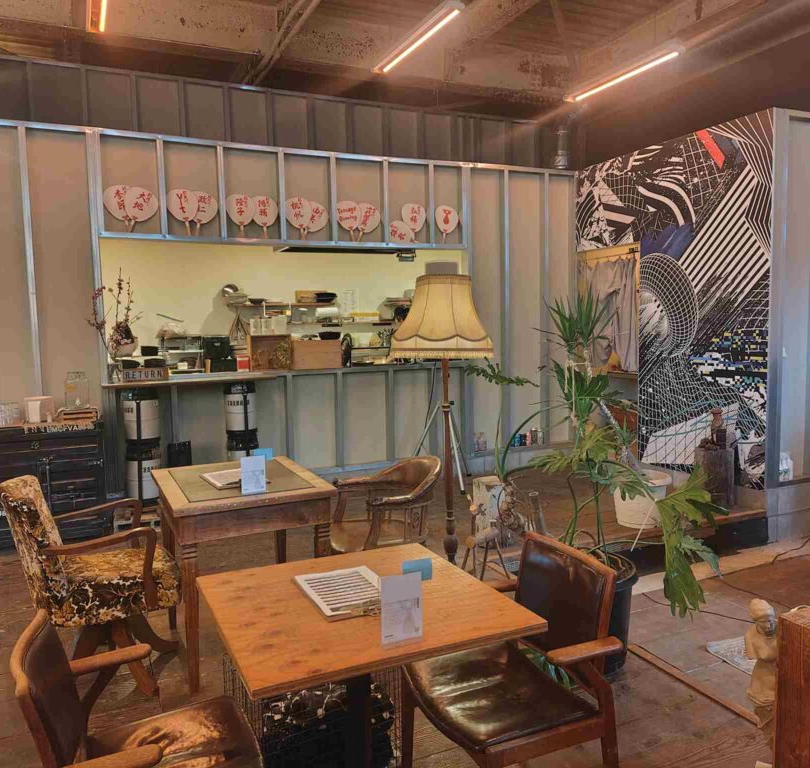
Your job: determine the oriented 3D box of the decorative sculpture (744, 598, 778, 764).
[{"bbox_3d":[1.194,0.960,2.260,0.165,0.480,0.150,-5,6,-36],"label":"decorative sculpture"}]

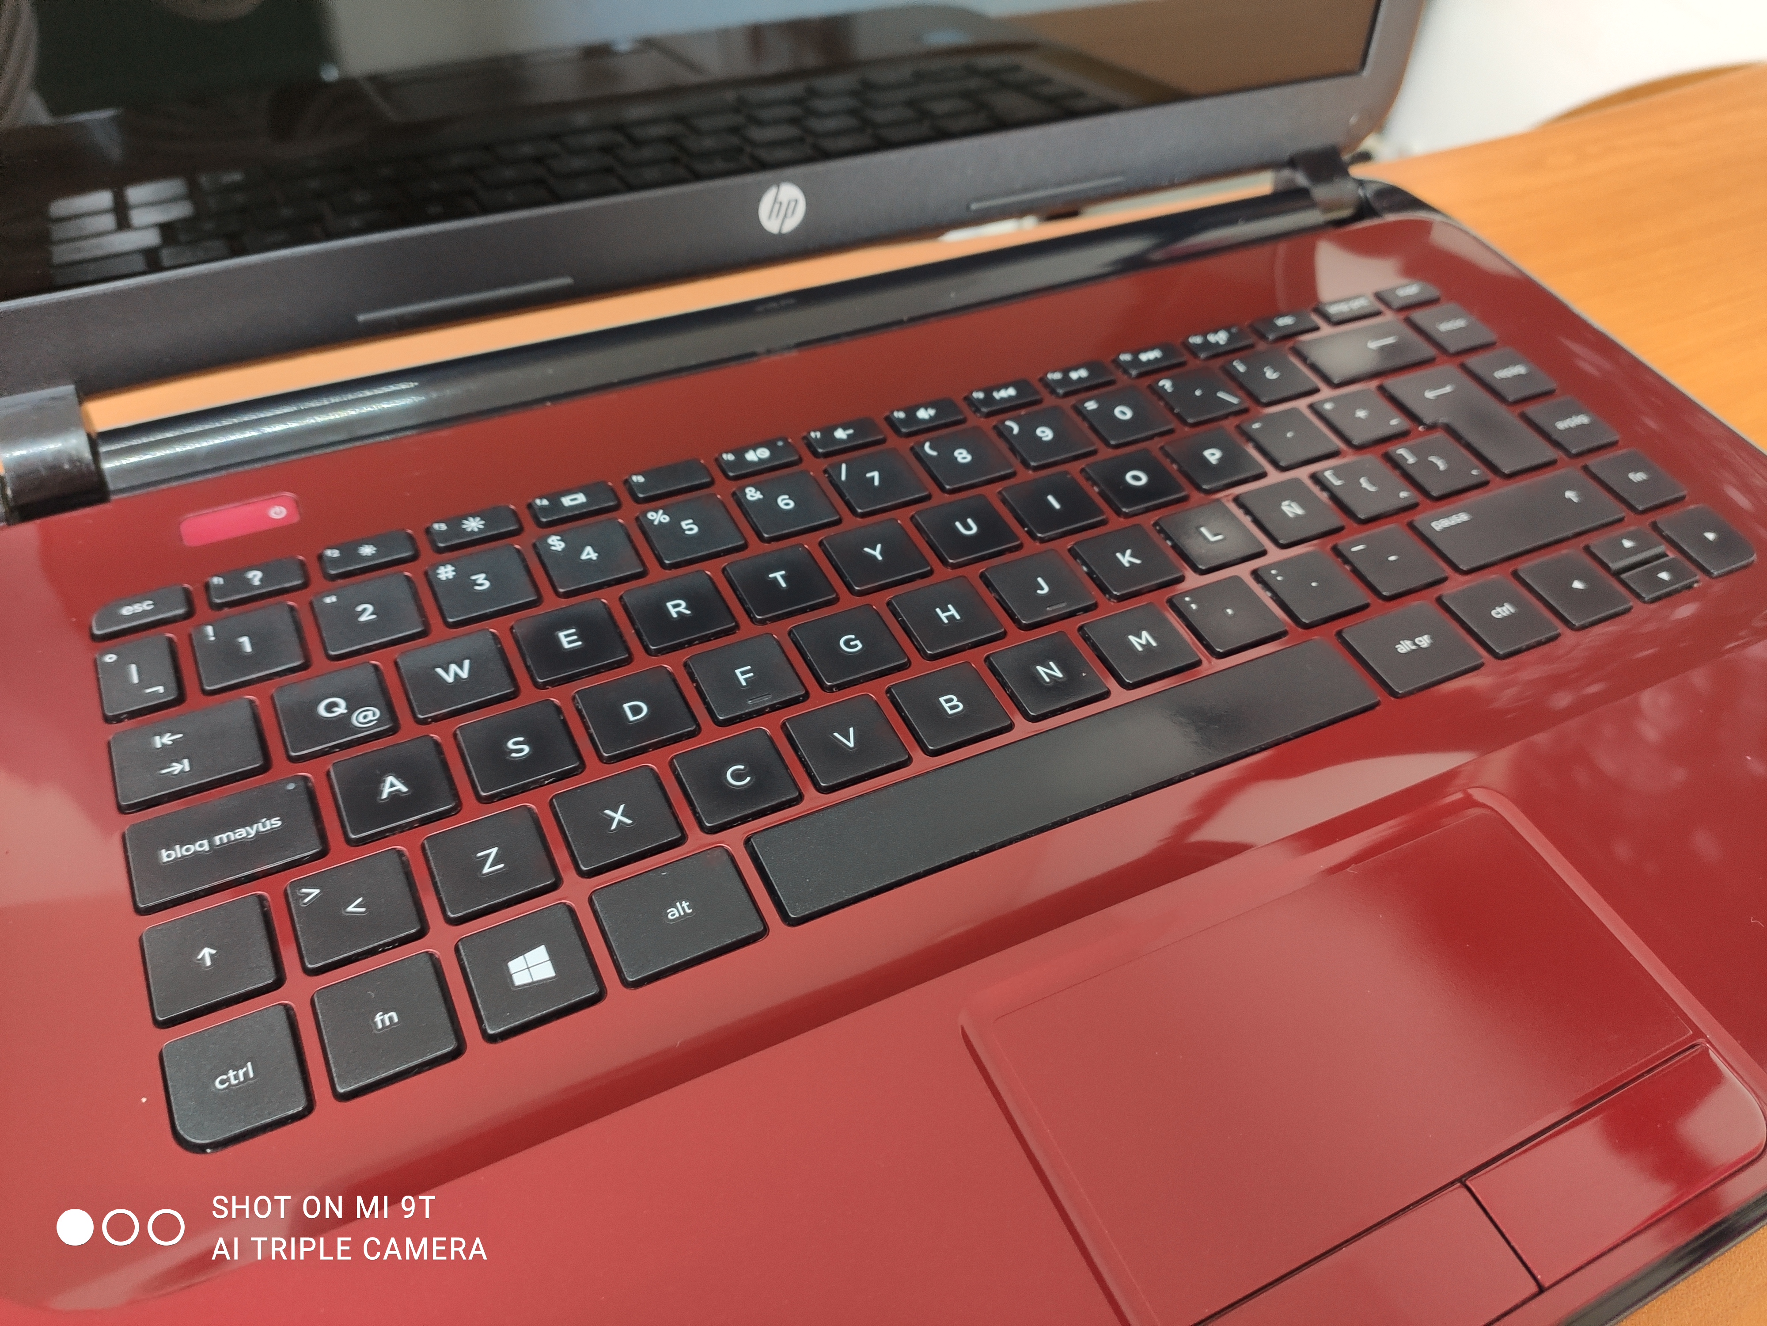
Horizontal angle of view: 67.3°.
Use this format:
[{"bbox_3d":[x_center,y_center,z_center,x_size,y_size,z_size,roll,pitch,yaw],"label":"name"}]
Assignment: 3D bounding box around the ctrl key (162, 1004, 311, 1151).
[{"bbox_3d":[-0.080,0.051,0.164,0.016,0.003,0.016,-17,52,-21],"label":"ctrl key"}]

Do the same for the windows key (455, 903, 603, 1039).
[{"bbox_3d":[-0.047,0.041,0.177,0.016,0.003,0.016,-17,52,-21],"label":"windows key"}]

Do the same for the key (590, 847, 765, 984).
[{"bbox_3d":[-0.028,0.035,0.184,0.020,0.003,0.016,-17,52,-21],"label":"key"}]

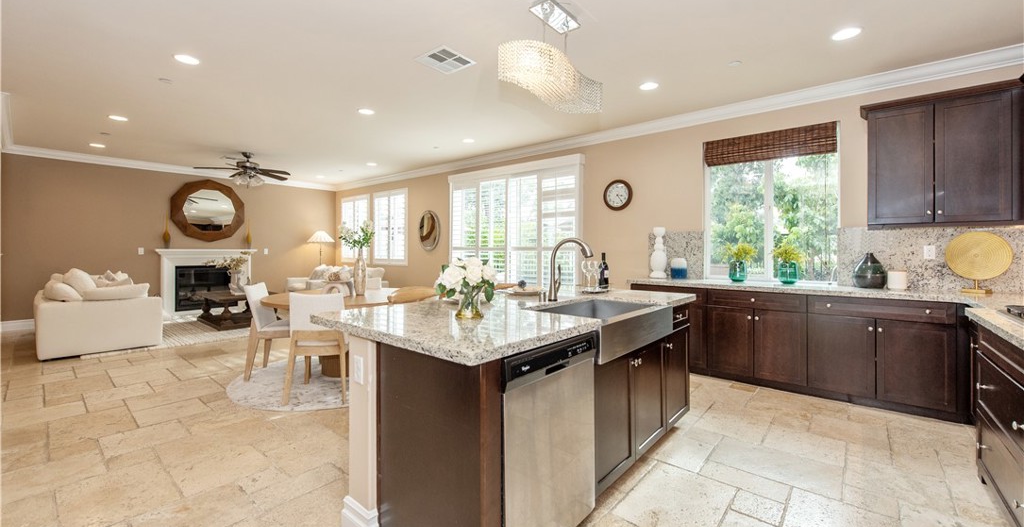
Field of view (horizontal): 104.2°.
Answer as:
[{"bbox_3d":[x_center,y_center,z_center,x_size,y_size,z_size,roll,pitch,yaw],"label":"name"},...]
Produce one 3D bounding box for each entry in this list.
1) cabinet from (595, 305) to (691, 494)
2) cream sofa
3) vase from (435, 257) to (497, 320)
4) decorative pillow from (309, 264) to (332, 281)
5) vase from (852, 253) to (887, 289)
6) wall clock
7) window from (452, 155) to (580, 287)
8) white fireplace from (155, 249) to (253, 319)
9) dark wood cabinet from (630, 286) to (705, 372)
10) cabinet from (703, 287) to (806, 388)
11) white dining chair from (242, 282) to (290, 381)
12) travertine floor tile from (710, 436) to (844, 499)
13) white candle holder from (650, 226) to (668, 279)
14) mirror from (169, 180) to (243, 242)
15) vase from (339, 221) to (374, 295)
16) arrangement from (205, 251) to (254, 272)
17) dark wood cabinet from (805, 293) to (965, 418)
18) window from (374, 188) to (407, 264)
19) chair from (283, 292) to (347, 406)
[{"bbox_3d":[0.605,0.700,2.505,0.590,0.840,1.372,1,2,41],"label":"cabinet"},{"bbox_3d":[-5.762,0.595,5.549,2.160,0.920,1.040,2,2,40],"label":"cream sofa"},{"bbox_3d":[-0.226,0.118,1.960,0.300,0.305,0.290,0,1,-6],"label":"vase"},{"bbox_3d":[-3.866,0.181,8.000,0.450,0.360,0.220,1,1,30],"label":"decorative pillow"},{"bbox_3d":[3.132,0.067,3.482,0.230,0.312,0.230,2,2,40],"label":"vase"},{"bbox_3d":[1.344,-0.865,5.049,0.395,0.395,0.050,1,2,41],"label":"wall clock"},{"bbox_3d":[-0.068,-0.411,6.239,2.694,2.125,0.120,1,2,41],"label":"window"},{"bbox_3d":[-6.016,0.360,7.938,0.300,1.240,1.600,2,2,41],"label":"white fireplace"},{"bbox_3d":[1.833,0.679,4.432,0.770,0.880,0.610,2,2,40],"label":"dark wood cabinet"},{"bbox_3d":[2.381,0.652,3.817,0.771,0.805,0.610,1,1,41],"label":"cabinet"},{"bbox_3d":[-2.335,0.663,4.082,0.570,0.900,0.510,0,2,-12],"label":"white dining chair"},{"bbox_3d":[1.522,1.163,2.303,0.610,0.020,0.390,1,2,41],"label":"travertine floor tile"},{"bbox_3d":[1.700,-0.127,4.592,0.185,0.590,0.185,1,2,41],"label":"white candle holder"},{"bbox_3d":[-6.082,-1.041,7.997,0.060,1.230,1.200,2,2,41],"label":"mirror"},{"bbox_3d":[-1.722,-0.063,4.426,0.375,0.820,0.360,0,1,-21],"label":"vase"},{"bbox_3d":[-4.895,-0.032,6.897,0.450,0.380,0.720,2,2,41],"label":"arrangement"},{"bbox_3d":[2.993,0.663,3.284,0.851,0.805,0.610,1,1,41],"label":"dark wood cabinet"},{"bbox_3d":[-2.632,-0.759,8.582,1.355,1.600,0.100,1,1,41],"label":"window"},{"bbox_3d":[-1.626,0.684,3.492,0.510,0.900,0.570,0,2,-5],"label":"chair"}]

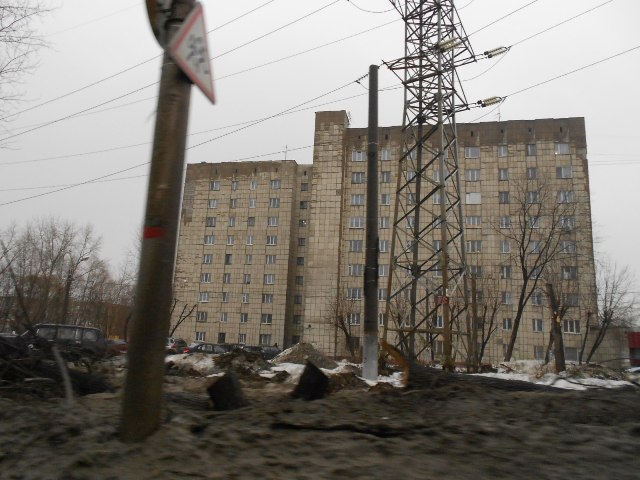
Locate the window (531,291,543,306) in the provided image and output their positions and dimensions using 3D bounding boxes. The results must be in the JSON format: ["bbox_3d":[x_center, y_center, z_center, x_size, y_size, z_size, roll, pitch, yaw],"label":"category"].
[{"bbox_3d":[23.610,6.422,52.230,1.080,1.430,0.200,0,-11,13],"label":"window"}]

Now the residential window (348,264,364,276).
[{"bbox_3d":[4.265,3.557,57.261,1.680,1.430,0.200,0,-11,13],"label":"residential window"}]

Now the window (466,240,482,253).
[{"bbox_3d":[17.557,0.757,54.698,1.647,1.378,0.150,0,-11,13],"label":"window"}]

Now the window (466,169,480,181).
[{"bbox_3d":[17.997,-7.574,56.387,1.680,1.430,0.200,0,-11,13],"label":"window"}]

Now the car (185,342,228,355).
[{"bbox_3d":[-8.274,8.720,37.000,4.350,1.450,1.720,5,-11,-11],"label":"car"}]

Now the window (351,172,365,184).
[{"bbox_3d":[4.736,-7.665,59.305,1.583,1.340,0.150,0,-11,13],"label":"window"}]

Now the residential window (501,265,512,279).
[{"bbox_3d":[20.769,3.617,53.458,1.080,1.430,0.200,0,-11,13],"label":"residential window"}]

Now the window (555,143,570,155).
[{"bbox_3d":[27.693,-10.335,54.726,1.680,1.430,0.200,0,-11,13],"label":"window"}]

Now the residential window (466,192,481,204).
[{"bbox_3d":[17.862,-4.780,55.846,1.680,1.430,0.200,0,-11,13],"label":"residential window"}]

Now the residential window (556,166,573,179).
[{"bbox_3d":[27.559,-7.540,54.184,1.680,1.430,0.200,0,-11,13],"label":"residential window"}]

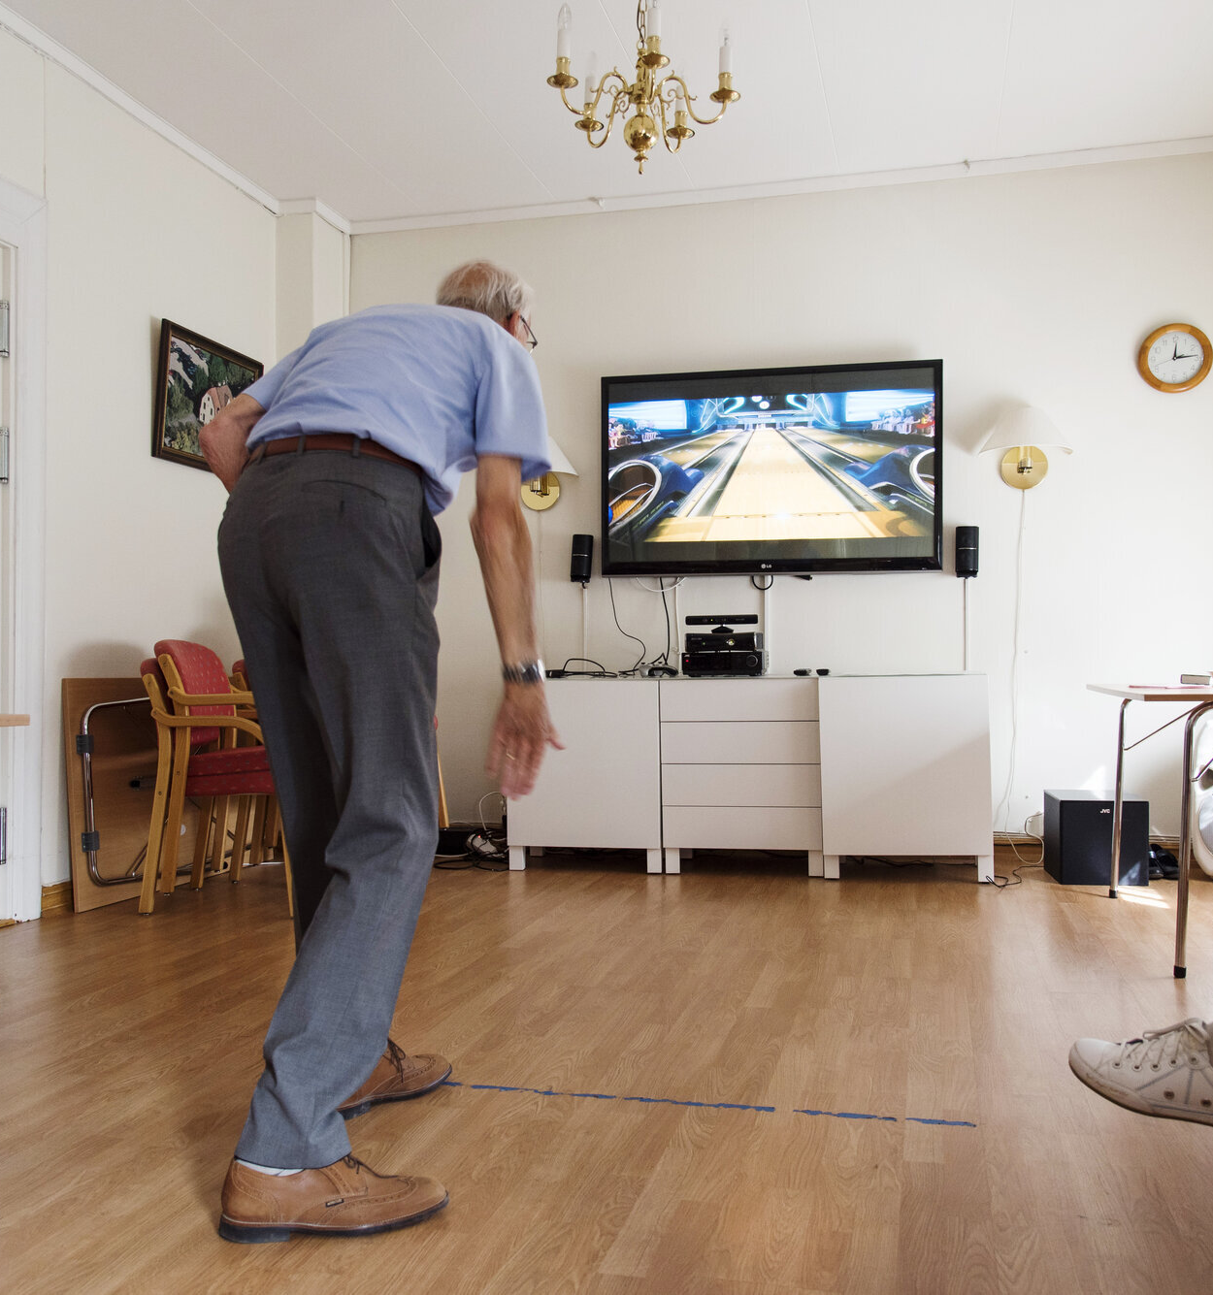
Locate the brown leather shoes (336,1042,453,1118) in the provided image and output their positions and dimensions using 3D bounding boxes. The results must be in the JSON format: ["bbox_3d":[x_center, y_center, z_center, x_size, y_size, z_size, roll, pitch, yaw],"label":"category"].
[{"bbox_3d":[-0.410,0.755,2.316,0.300,0.120,0.112,1,-2,-44],"label":"brown leather shoes"}]

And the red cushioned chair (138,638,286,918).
[{"bbox_3d":[-1.189,0.422,4.346,0.610,0.870,0.540,0,-1,7],"label":"red cushioned chair"}]

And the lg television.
[{"bbox_3d":[0.663,-0.719,5.315,1.390,0.830,0.060,0,-1,14],"label":"lg television"}]

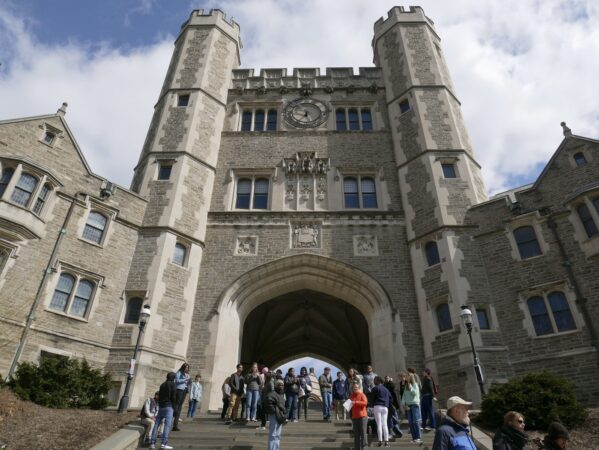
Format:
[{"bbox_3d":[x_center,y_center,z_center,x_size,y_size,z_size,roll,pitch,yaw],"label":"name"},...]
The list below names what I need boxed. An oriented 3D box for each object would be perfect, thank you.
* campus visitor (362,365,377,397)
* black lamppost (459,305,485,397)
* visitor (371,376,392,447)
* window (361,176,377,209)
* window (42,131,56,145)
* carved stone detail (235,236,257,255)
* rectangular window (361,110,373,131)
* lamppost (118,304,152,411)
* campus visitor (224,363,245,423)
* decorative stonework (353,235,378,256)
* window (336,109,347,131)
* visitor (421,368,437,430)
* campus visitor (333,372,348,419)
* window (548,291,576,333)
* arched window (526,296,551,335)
[{"bbox_3d":[2.561,5.876,14.654,0.540,1.770,0.350,0,-34,1],"label":"campus visitor"},{"bbox_3d":[6.087,4.569,14.334,0.440,3.759,0.440,0,-32,2],"label":"black lamppost"},{"bbox_3d":[2.139,4.823,10.843,0.460,1.670,0.320,9,-34,-12],"label":"visitor"},{"bbox_3d":[3.655,-1.713,22.033,0.812,1.993,0.250,0,-32,2],"label":"window"},{"bbox_3d":[-9.725,-3.386,16.189,0.180,0.500,0.330,-25,-41,34],"label":"window"},{"bbox_3d":[-2.469,1.030,19.363,1.140,1.063,0.200,0,-34,1],"label":"carved stone detail"},{"bbox_3d":[3.772,-5.919,23.182,0.580,1.820,0.200,0,-33,1],"label":"rectangular window"},{"bbox_3d":[-5.459,4.319,13.859,0.360,3.540,0.360,1,-33,0],"label":"lamppost"},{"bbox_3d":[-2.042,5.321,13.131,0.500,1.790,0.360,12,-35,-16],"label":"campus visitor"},{"bbox_3d":[3.088,1.021,19.230,1.148,1.082,0.200,0,-34,1],"label":"decorative stonework"},{"bbox_3d":[2.460,-6.115,24.419,0.619,1.854,0.220,0,-34,1],"label":"window"},{"bbox_3d":[3.935,5.264,12.622,0.420,1.750,0.520,3,-34,-3],"label":"visitor"},{"bbox_3d":[1.505,6.222,15.051,0.550,1.730,0.330,0,-34,1],"label":"campus visitor"},{"bbox_3d":[9.872,3.231,15.609,0.647,1.507,0.200,-27,-41,37],"label":"window"},{"bbox_3d":[8.737,3.302,15.067,0.550,1.400,0.200,-21,-39,30],"label":"arched window"}]

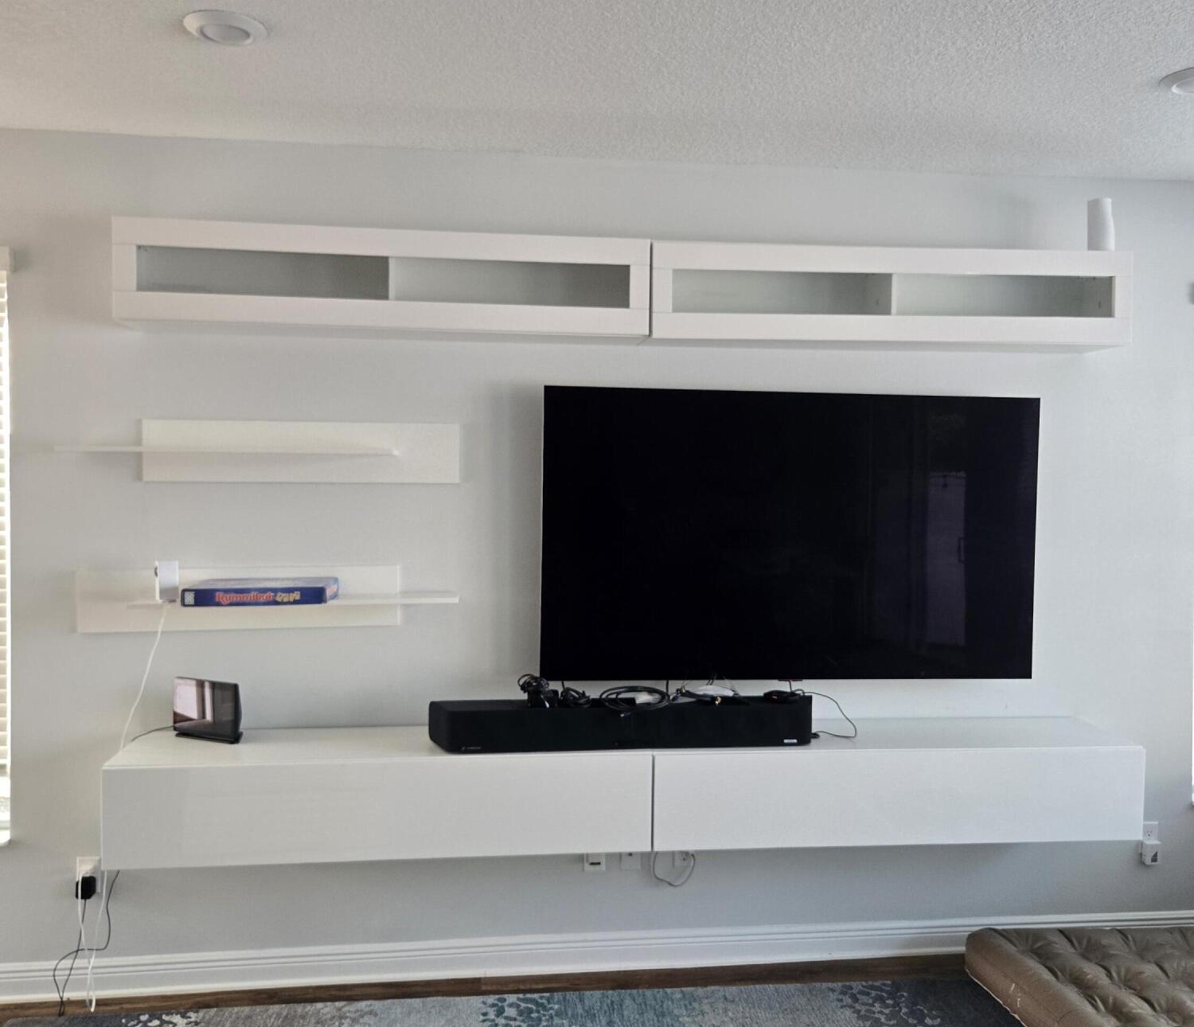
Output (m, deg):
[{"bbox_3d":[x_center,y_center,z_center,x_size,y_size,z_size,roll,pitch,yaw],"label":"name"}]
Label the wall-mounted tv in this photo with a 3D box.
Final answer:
[{"bbox_3d":[0.666,0.077,3.586,1.704,0.968,0.050,0,2,-6],"label":"wall-mounted tv"}]

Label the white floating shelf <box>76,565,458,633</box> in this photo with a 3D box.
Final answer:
[{"bbox_3d":[-1.050,0.283,3.372,1.218,0.198,0.200,0,2,-6],"label":"white floating shelf"}]

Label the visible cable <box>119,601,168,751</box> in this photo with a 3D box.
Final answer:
[{"bbox_3d":[-1.419,0.515,3.313,0.161,0.474,0.120,0,2,-6],"label":"visible cable"}]

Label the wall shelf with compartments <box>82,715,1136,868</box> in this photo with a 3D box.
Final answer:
[{"bbox_3d":[0.140,0.876,3.418,3.191,0.304,0.407,0,2,-6],"label":"wall shelf with compartments"}]

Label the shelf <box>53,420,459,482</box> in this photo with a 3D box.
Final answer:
[{"bbox_3d":[-1.045,-0.196,3.354,1.209,0.197,0.200,0,2,-6],"label":"shelf"}]

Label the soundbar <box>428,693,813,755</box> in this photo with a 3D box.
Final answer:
[{"bbox_3d":[0.102,0.660,3.342,1.257,0.134,0.171,0,2,-6],"label":"soundbar"}]

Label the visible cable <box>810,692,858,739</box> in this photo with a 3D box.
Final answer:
[{"bbox_3d":[0.772,0.656,3.439,0.154,0.146,0.100,0,2,-6],"label":"visible cable"}]

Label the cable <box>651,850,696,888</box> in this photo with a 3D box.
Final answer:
[{"bbox_3d":[0.265,1.208,3.599,0.150,0.129,0.060,0,2,-6],"label":"cable"}]

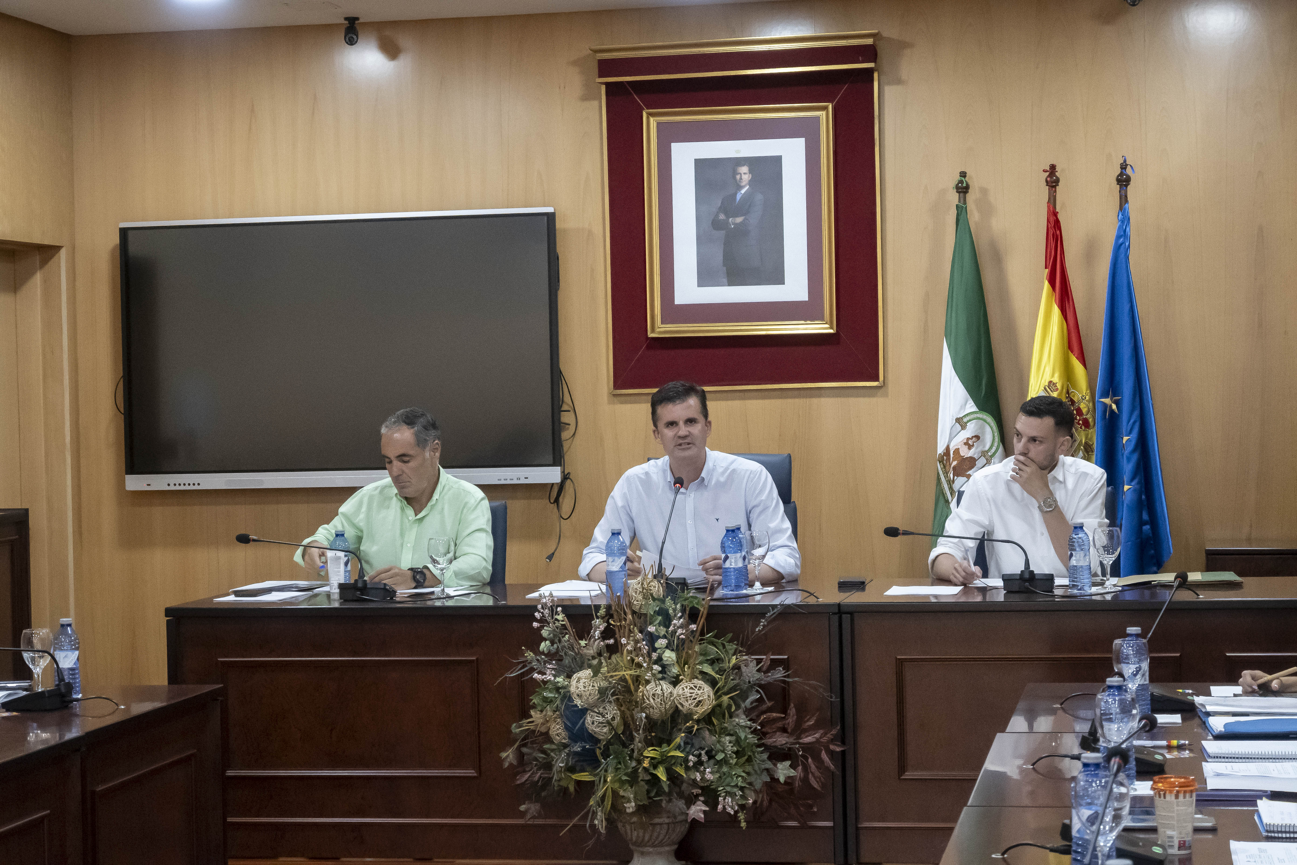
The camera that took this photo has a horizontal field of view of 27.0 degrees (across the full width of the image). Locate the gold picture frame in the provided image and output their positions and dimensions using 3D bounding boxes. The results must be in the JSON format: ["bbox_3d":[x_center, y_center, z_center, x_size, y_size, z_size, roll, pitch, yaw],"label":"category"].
[{"bbox_3d":[0.337,-0.781,9.986,0.700,0.840,0.045,-1,1,11],"label":"gold picture frame"}]

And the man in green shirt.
[{"bbox_3d":[-0.827,0.591,9.004,0.634,1.341,0.780,-1,1,14],"label":"man in green shirt"}]

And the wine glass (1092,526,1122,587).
[{"bbox_3d":[1.355,0.371,7.980,0.081,0.181,0.081,-1,1,11],"label":"wine glass"}]

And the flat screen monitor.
[{"bbox_3d":[-1.172,-0.309,10.284,1.712,1.028,0.090,-1,1,11],"label":"flat screen monitor"}]

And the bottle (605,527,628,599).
[{"bbox_3d":[-0.099,0.395,8.252,0.067,0.204,0.067,-1,1,0],"label":"bottle"}]

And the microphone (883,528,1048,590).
[{"bbox_3d":[0.963,0.376,8.103,0.505,0.196,0.150,-1,1,11],"label":"microphone"}]

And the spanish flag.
[{"bbox_3d":[1.476,-0.057,9.414,0.285,1.480,0.220,-1,1,11],"label":"spanish flag"}]

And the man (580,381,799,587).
[{"bbox_3d":[0.152,0.535,8.648,0.680,1.400,0.750,-1,1,7],"label":"man"}]

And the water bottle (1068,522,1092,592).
[{"bbox_3d":[1.279,0.367,8.015,0.067,0.204,0.067,-1,1,11],"label":"water bottle"}]

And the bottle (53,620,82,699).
[{"bbox_3d":[-1.519,0.590,7.070,0.067,0.204,0.067,-1,1,11],"label":"bottle"}]

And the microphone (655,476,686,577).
[{"bbox_3d":[0.071,0.316,8.370,0.150,0.347,0.380,-1,1,11],"label":"microphone"}]

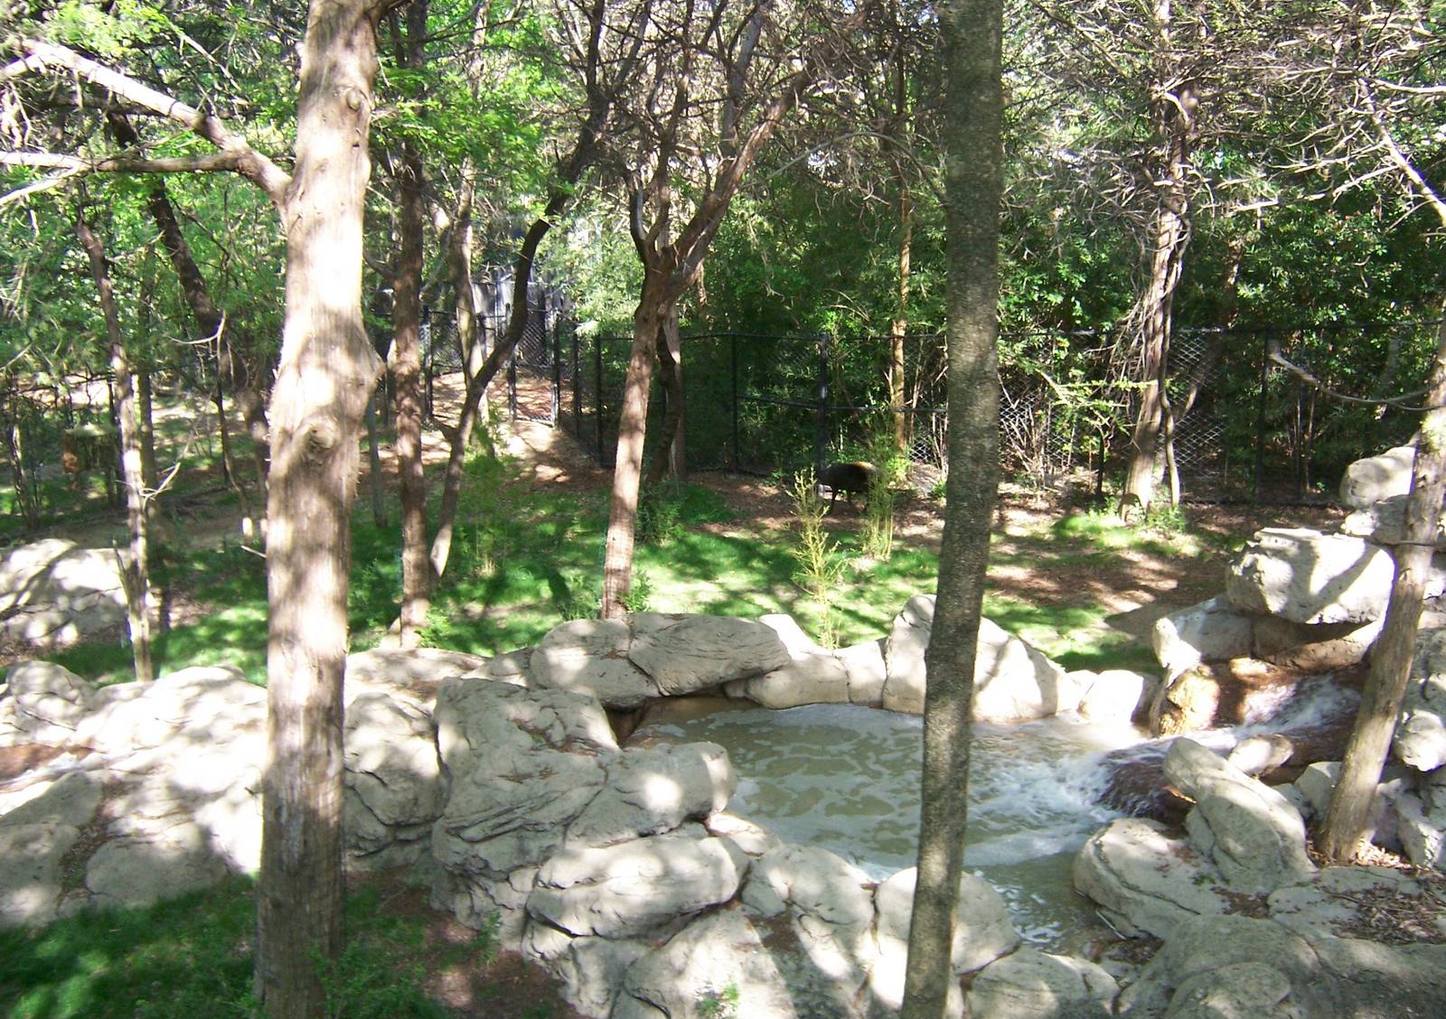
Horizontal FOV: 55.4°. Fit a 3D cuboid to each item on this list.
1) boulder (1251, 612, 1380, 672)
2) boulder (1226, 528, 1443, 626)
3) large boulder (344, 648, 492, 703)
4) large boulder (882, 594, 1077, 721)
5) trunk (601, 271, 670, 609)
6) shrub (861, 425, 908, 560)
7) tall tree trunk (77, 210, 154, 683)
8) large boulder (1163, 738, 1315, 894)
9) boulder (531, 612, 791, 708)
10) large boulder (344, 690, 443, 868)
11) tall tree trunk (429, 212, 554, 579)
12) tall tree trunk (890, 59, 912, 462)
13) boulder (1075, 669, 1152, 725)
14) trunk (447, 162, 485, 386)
[{"bbox_3d":[4.806,1.065,11.200,1.100,0.500,0.750,4,10,24],"label":"boulder"},{"bbox_3d":[4.247,0.487,9.660,1.312,0.578,0.945,0,8,0],"label":"boulder"},{"bbox_3d":[-2.230,1.201,10.100,1.100,0.360,0.850,-2,10,-13],"label":"large boulder"},{"bbox_3d":[1.752,1.036,9.397,1.208,0.756,0.788,0,8,0],"label":"large boulder"},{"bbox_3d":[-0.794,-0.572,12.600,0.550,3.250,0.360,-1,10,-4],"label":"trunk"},{"bbox_3d":[1.844,-0.201,15.700,0.550,1.550,0.500,1,10,7],"label":"shrub"},{"bbox_3d":[-3.682,-0.341,8.359,0.410,2.882,0.315,0,8,0],"label":"tall tree trunk"},{"bbox_3d":[2.455,1.466,6.562,0.546,0.504,0.735,-2,9,-15],"label":"large boulder"},{"bbox_3d":[-0.427,1.061,9.555,1.680,0.525,0.840,0,8,0],"label":"boulder"},{"bbox_3d":[-1.970,1.584,8.200,0.650,0.920,0.650,-2,10,-14],"label":"large boulder"},{"bbox_3d":[-1.956,-0.936,11.669,0.926,3.103,0.473,0,8,0],"label":"tall tree trunk"},{"bbox_3d":[2.890,-3.973,22.300,0.360,6.900,0.330,1,10,7],"label":"tall tree trunk"},{"bbox_3d":[3.066,1.467,10.800,0.600,0.400,0.450,3,10,16],"label":"boulder"},{"bbox_3d":[-3.926,-3.014,21.012,0.500,4.414,0.367,0,8,0],"label":"trunk"}]

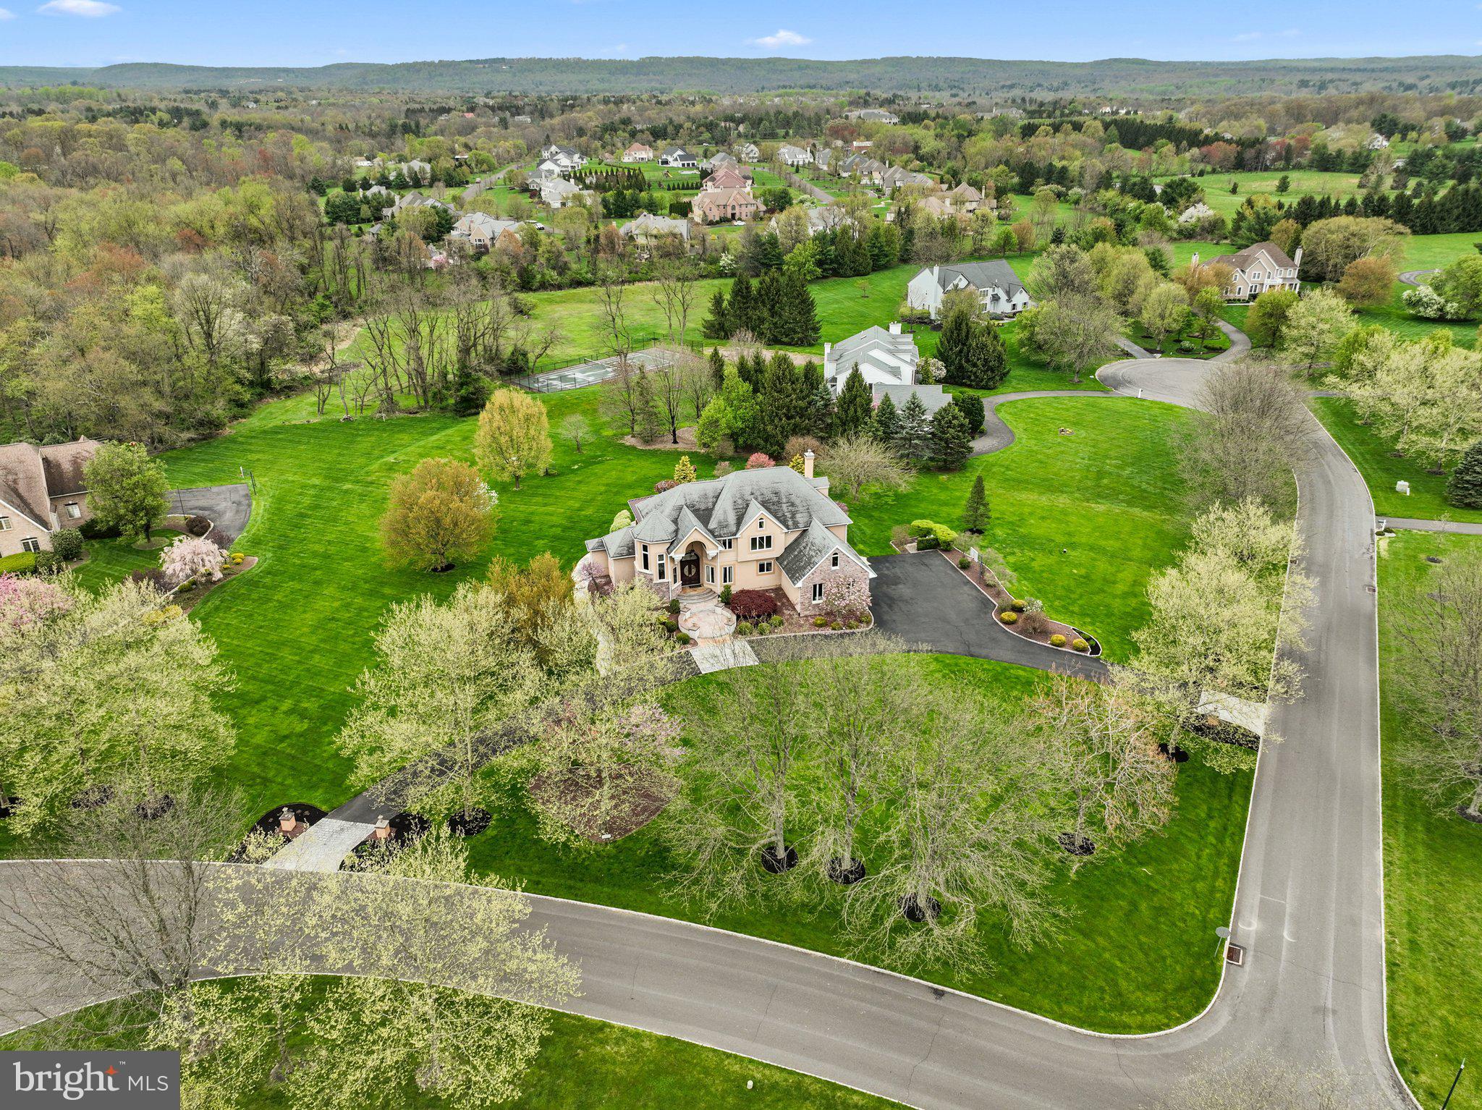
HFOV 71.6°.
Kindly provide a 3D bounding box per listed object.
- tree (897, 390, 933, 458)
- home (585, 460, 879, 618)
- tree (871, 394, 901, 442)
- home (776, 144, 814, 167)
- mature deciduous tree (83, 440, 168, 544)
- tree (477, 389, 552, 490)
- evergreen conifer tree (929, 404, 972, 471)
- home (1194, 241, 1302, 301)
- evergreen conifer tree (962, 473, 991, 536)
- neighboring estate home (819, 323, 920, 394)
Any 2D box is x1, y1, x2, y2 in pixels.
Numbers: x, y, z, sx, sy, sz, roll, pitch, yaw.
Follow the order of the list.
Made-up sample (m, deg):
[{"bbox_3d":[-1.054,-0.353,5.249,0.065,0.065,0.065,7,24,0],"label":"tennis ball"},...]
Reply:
[{"bbox_3d":[24.100,-18.250,141.600,5.000,9.100,5.000,0,25,0],"label":"tree"},{"bbox_3d":[-1.870,-2.670,110.230,28.200,11.700,21.000,-7,26,-14],"label":"home"},{"bbox_3d":[20.900,-19.640,146.470,4.100,7.500,4.100,0,25,0],"label":"tree"},{"bbox_3d":[32.300,-234.260,602.490,19.000,10.000,14.000,-9,26,-18],"label":"home"},{"bbox_3d":[-70.590,-7.170,119.350,8.720,12.070,8.720,-15,29,-29],"label":"mature deciduous tree"},{"bbox_3d":[-29.870,-14.890,134.040,9.420,13.480,9.420,-6,26,-12],"label":"tree"},{"bbox_3d":[29.820,-16.730,142.960,5.590,9.200,5.590,5,26,11],"label":"evergreen conifer tree"},{"bbox_3d":[126.800,-71.430,256.010,24.000,11.600,19.000,1,25,2],"label":"home"},{"bbox_3d":[28.610,-6.310,123.130,3.110,7.260,3.110,6,26,13],"label":"evergreen conifer tree"},{"bbox_3d":[22.600,-32.220,173.890,16.500,10.800,21.500,3,25,6],"label":"neighboring estate home"}]

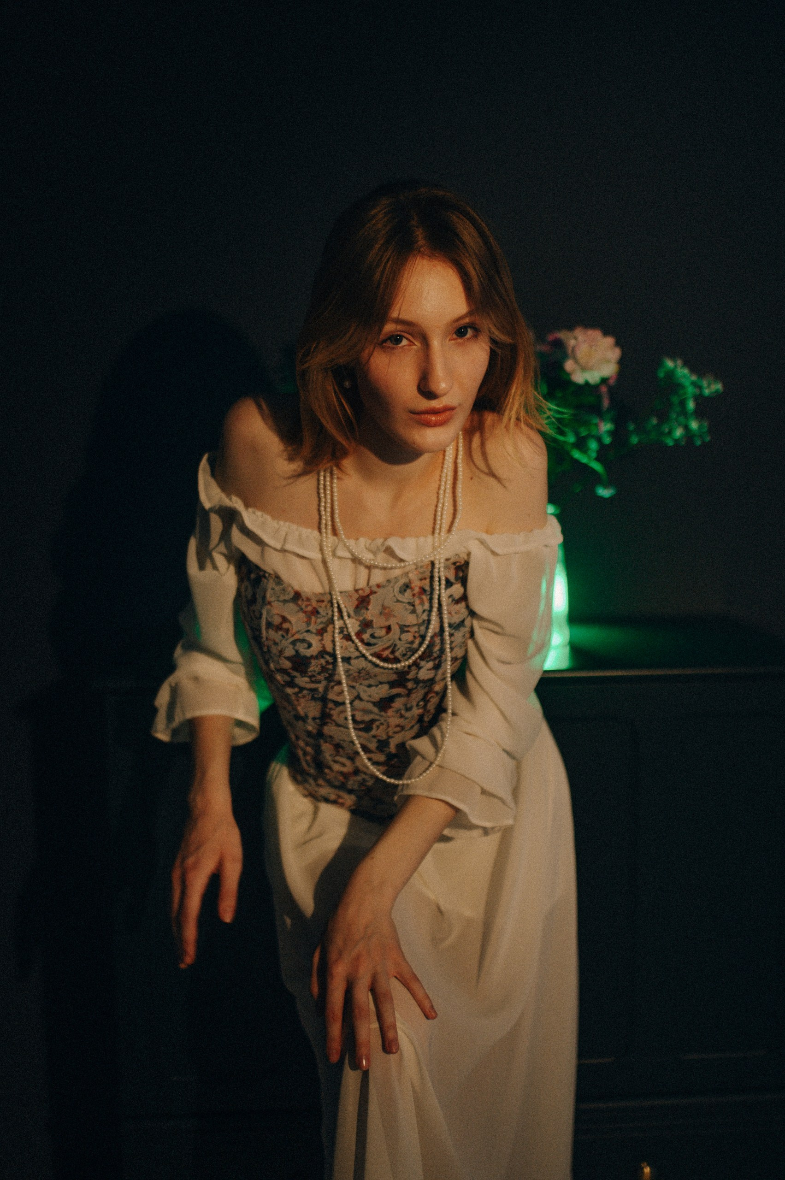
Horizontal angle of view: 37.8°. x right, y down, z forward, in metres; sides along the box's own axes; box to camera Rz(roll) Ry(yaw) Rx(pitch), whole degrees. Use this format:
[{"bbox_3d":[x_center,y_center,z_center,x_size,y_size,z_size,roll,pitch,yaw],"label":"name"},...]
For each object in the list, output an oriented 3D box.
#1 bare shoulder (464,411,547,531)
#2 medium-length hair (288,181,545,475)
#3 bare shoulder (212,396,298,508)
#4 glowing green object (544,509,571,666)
[{"bbox_3d":[0.123,-0.128,1.250,0.098,0.128,0.110,-1,7,-6],"label":"bare shoulder"},{"bbox_3d":[0.026,-0.272,1.180,0.230,0.285,0.230,-9,13,-14],"label":"medium-length hair"},{"bbox_3d":[-0.148,-0.150,1.260,0.098,0.122,0.110,0,7,6],"label":"bare shoulder"},{"bbox_3d":[0.201,-0.003,1.560,0.085,0.220,0.085,0,7,0],"label":"glowing green object"}]

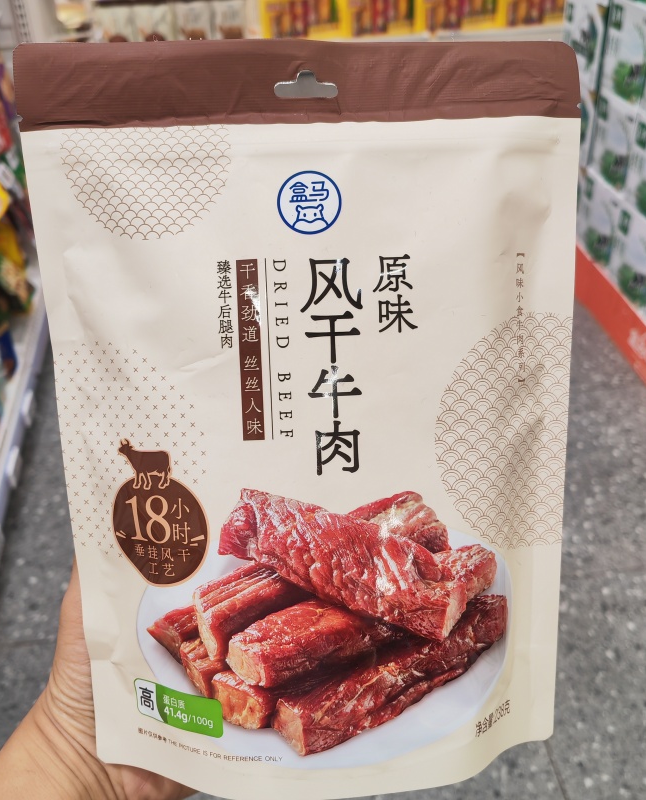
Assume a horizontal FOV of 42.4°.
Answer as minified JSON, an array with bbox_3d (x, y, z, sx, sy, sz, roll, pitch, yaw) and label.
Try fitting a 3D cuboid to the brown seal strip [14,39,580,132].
[{"bbox_3d":[-0.009,-0.116,0.306,0.206,0.031,0.007,-1,12,-2],"label":"brown seal strip"}]

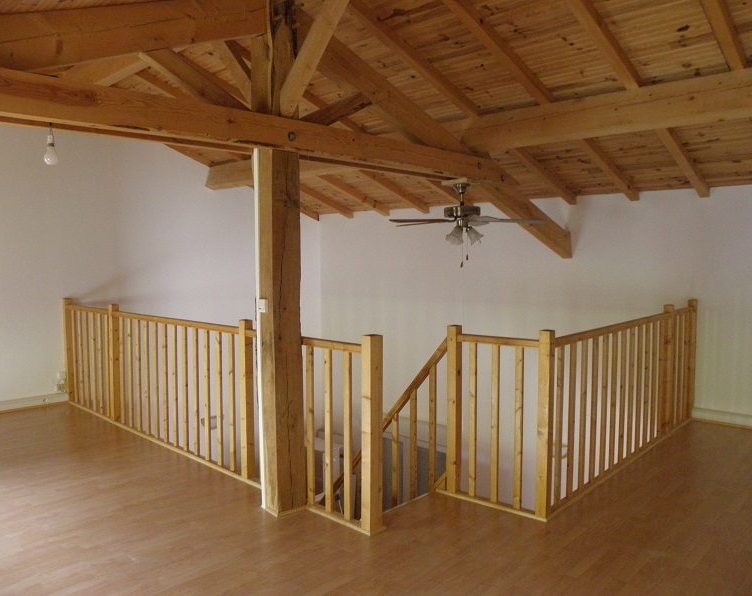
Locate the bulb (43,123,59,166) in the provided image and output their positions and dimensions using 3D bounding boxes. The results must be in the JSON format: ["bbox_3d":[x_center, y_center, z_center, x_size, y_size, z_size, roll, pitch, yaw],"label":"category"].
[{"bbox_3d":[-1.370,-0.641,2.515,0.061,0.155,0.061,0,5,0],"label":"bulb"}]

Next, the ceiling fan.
[{"bbox_3d":[0.690,-0.652,4.710,1.300,0.530,1.300,0,5,0],"label":"ceiling fan"}]

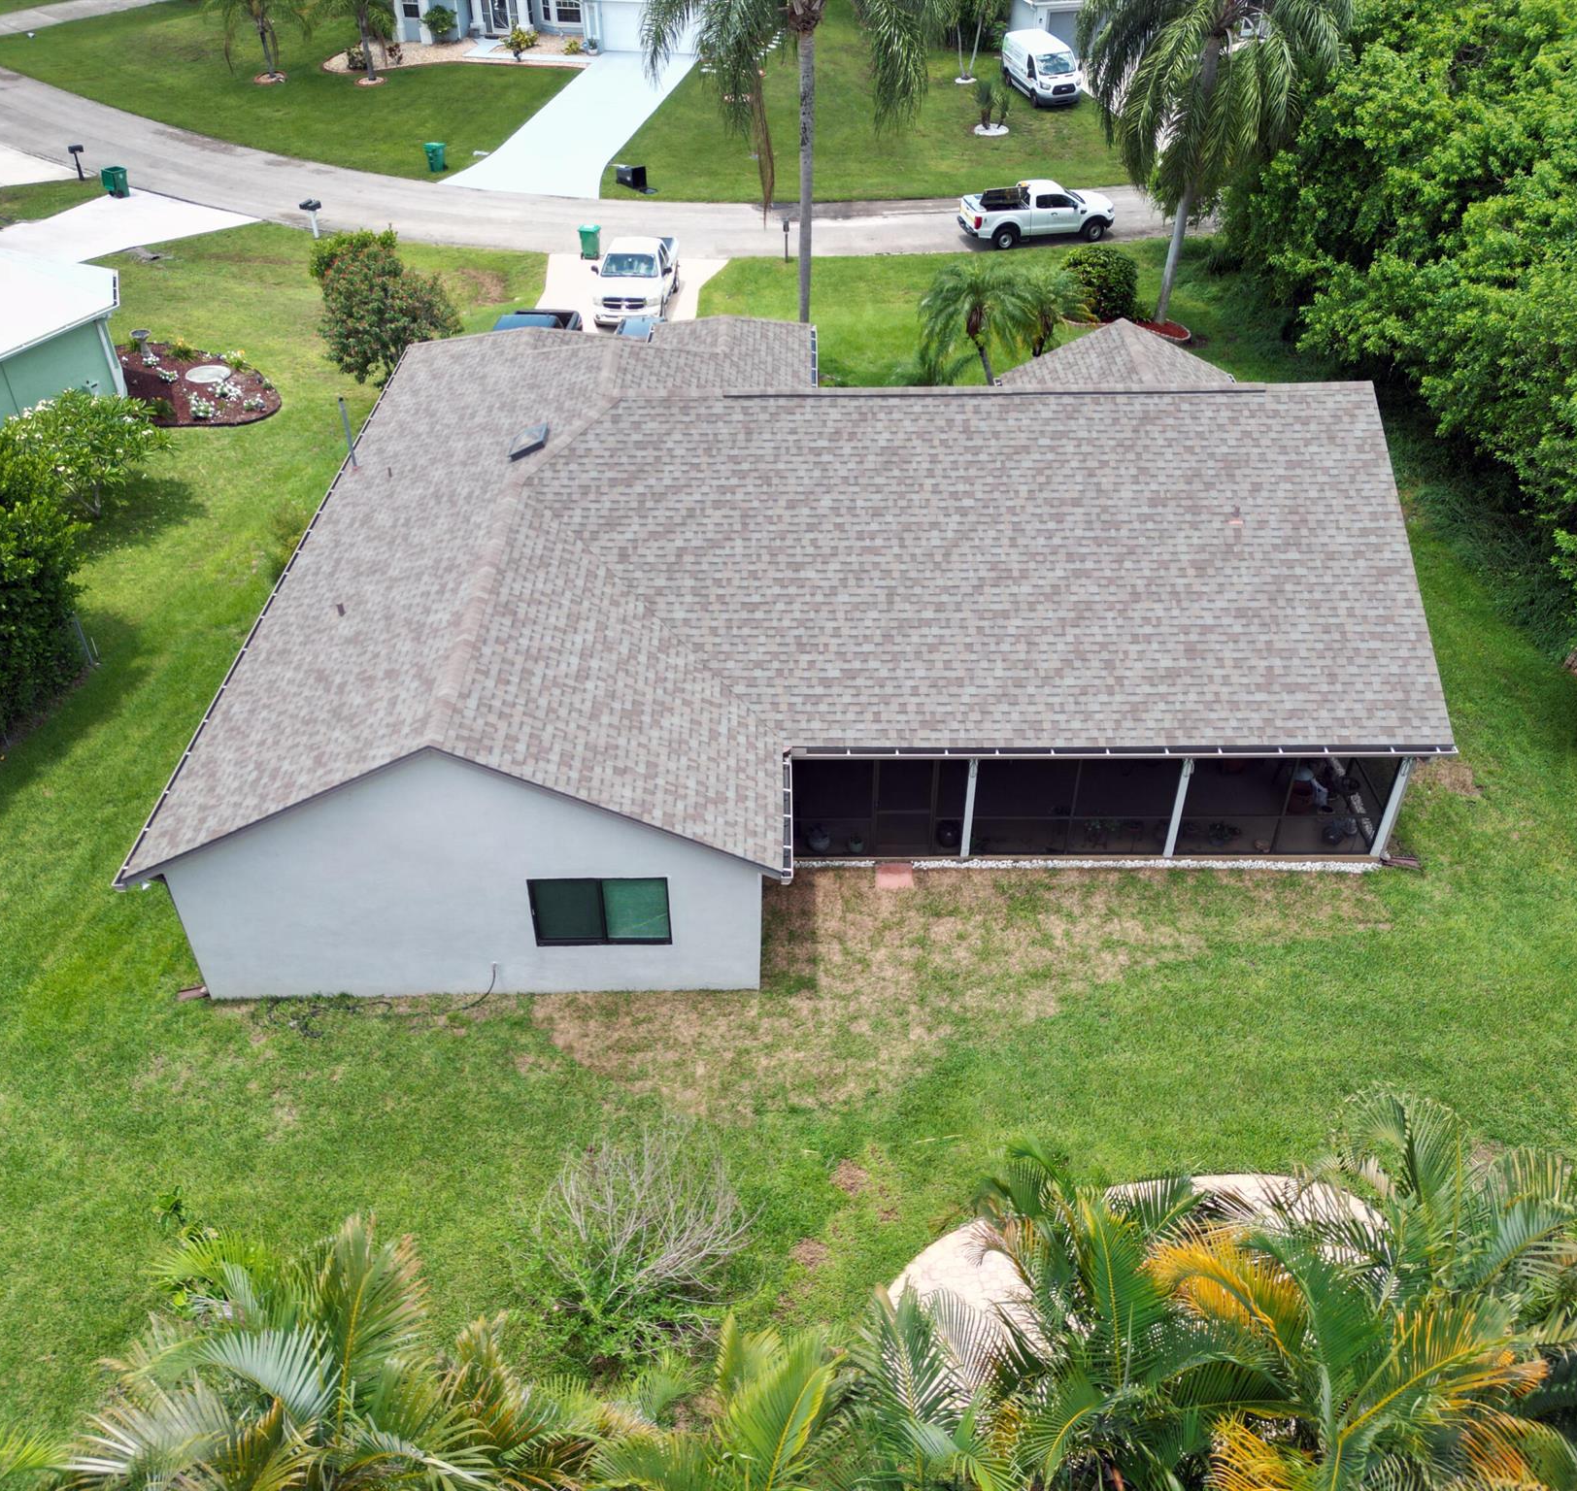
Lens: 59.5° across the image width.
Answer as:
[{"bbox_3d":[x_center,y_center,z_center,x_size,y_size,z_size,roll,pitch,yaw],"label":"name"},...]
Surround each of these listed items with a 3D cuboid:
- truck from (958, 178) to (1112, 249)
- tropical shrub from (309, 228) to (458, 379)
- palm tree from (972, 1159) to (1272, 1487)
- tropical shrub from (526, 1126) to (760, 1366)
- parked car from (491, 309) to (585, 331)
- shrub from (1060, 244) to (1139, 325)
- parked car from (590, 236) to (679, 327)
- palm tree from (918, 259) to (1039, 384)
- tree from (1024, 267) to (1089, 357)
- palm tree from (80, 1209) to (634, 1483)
[{"bbox_3d":[8.614,-18.411,47.612,5.350,1.810,1.870,-9,39,-11],"label":"truck"},{"bbox_3d":[-11.116,-12.057,38.125,3.900,4.000,3.800,0,38,0],"label":"tropical shrub"},{"bbox_3d":[2.998,6.222,12.963,2.727,4.242,2.727,0,38,0],"label":"palm tree"},{"bbox_3d":[-1.612,5.479,15.296,2.373,2.525,2.222,0,38,0],"label":"tropical shrub"},{"bbox_3d":[-7.186,-10.583,37.882,1.980,1.900,5.700,3,38,4],"label":"parked car"},{"bbox_3d":[9.366,-14.053,41.751,2.350,2.200,2.350,0,38,0],"label":"shrub"},{"bbox_3d":[-4.641,-14.606,42.959,2.020,1.880,5.350,2,38,4],"label":"parked car"},{"bbox_3d":[4.590,-9.631,33.404,2.878,3.889,2.878,0,38,0],"label":"palm tree"},{"bbox_3d":[6.155,-9.661,33.523,2.424,3.737,2.424,0,38,0],"label":"tree"},{"bbox_3d":[-3.891,6.618,12.864,4.400,4.000,4.000,-1,38,0],"label":"palm tree"}]

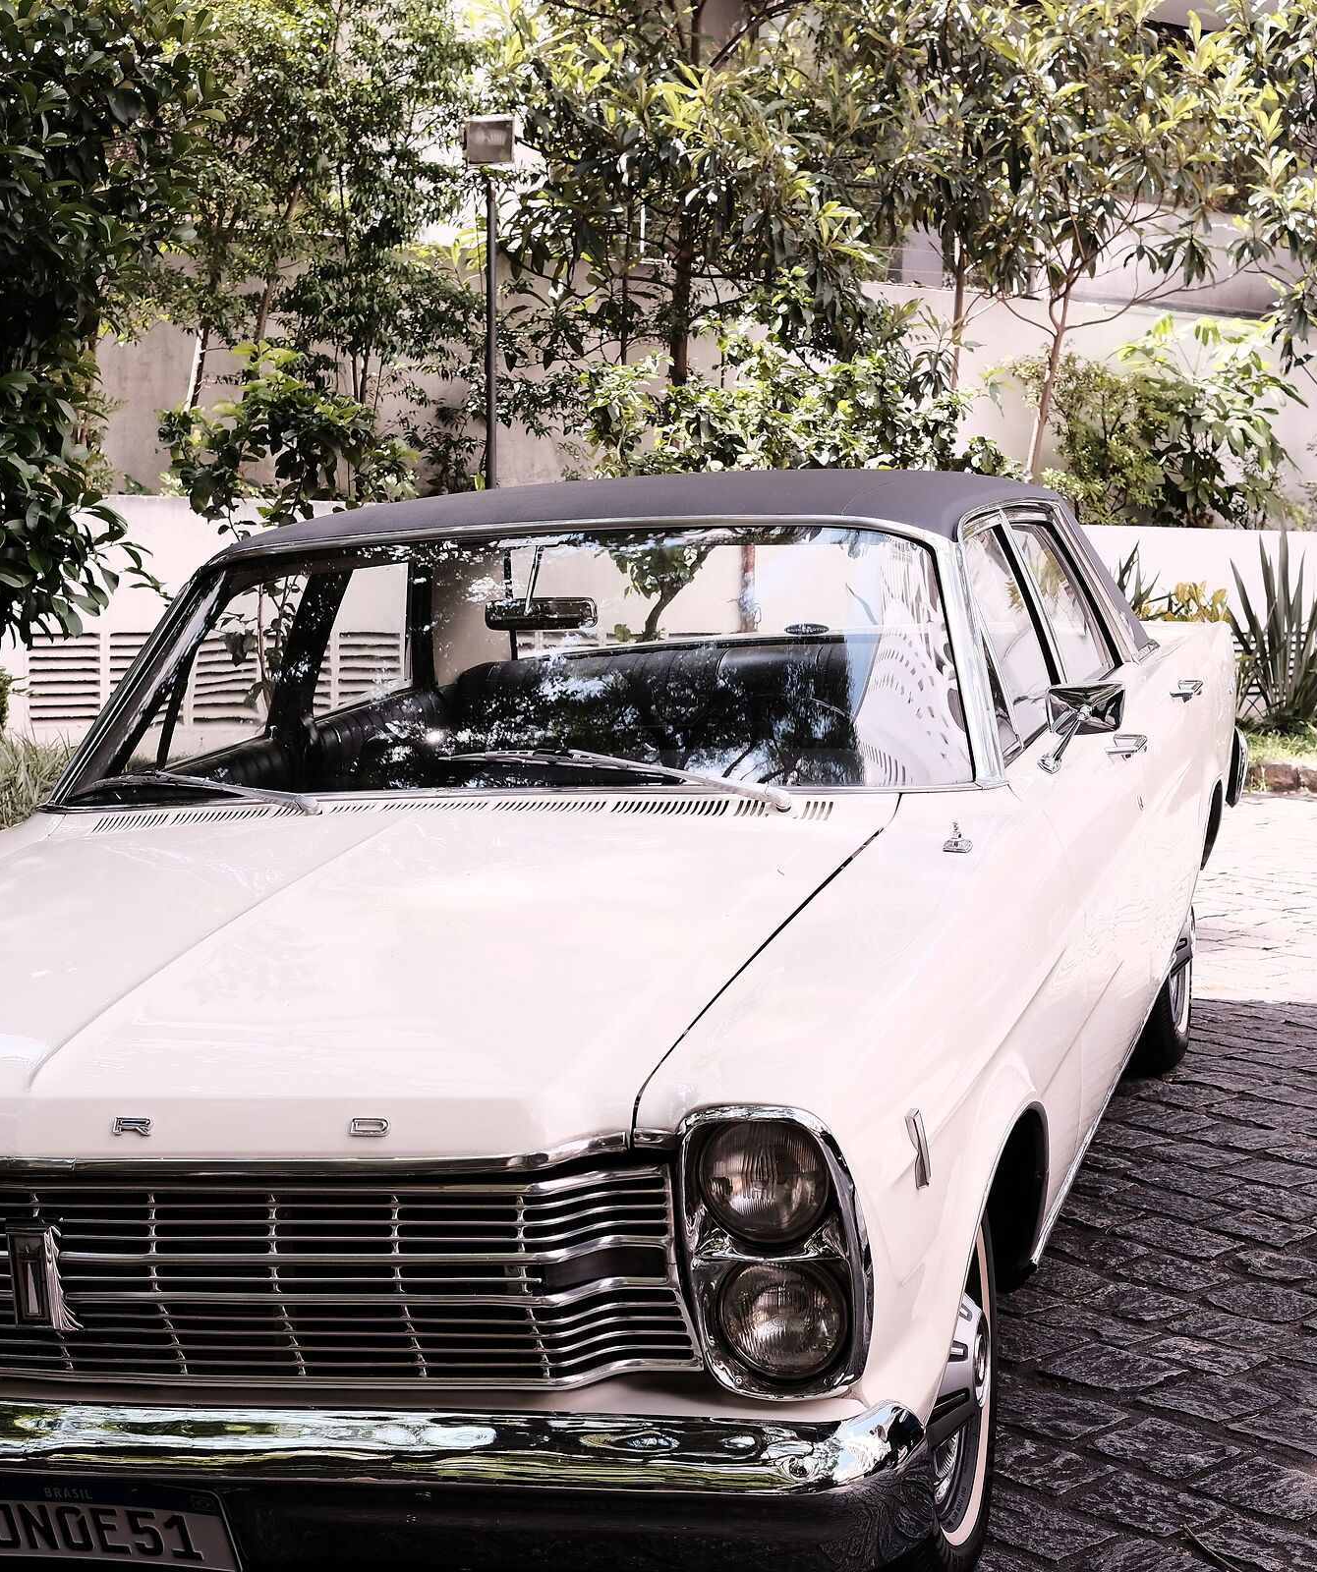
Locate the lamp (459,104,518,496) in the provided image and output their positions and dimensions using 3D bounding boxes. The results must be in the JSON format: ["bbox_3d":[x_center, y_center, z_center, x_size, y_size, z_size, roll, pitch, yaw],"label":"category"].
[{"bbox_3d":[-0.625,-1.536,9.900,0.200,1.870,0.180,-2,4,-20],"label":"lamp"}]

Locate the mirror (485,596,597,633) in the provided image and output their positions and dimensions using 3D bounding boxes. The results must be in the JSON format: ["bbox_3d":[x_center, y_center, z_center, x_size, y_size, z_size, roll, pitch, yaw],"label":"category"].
[{"bbox_3d":[-0.209,-0.311,4.813,0.220,0.058,0.040,0,5,28],"label":"mirror"}]

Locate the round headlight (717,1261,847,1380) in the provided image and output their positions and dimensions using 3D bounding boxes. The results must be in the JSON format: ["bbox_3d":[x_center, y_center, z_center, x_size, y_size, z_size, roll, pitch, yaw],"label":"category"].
[{"bbox_3d":[0.141,0.580,2.943,0.145,0.145,0.090,-2,7,16],"label":"round headlight"}]

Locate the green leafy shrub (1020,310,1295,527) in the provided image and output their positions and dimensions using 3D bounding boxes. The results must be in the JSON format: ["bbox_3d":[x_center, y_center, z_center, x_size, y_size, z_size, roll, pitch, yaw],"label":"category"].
[{"bbox_3d":[2.326,-1.651,12.400,1.270,1.060,1.000,0,4,11],"label":"green leafy shrub"}]

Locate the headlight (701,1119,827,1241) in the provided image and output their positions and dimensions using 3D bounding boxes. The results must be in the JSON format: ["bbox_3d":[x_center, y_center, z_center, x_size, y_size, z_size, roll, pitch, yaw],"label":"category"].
[{"bbox_3d":[0.121,0.421,2.888,0.145,0.145,0.090,-2,7,16],"label":"headlight"}]

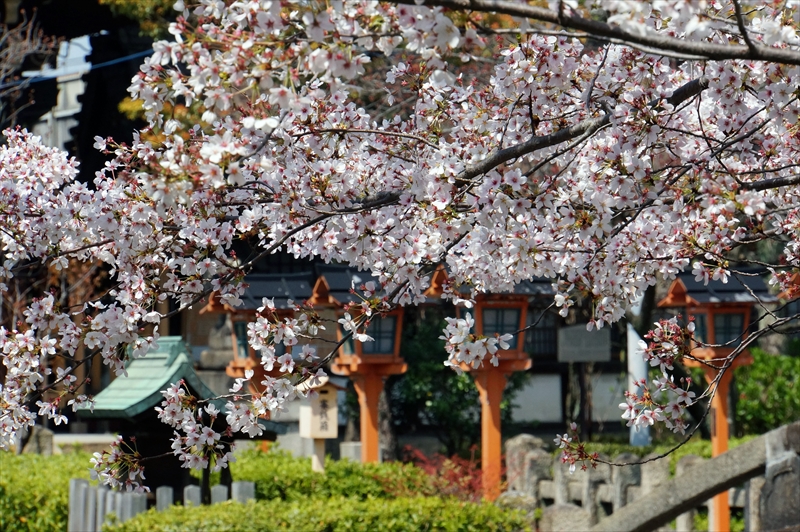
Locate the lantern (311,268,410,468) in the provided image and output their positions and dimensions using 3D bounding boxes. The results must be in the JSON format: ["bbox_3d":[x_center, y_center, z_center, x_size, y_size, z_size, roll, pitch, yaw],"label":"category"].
[{"bbox_3d":[-0.216,1.057,29.000,0.720,2.180,0.640,0,-2,-25],"label":"lantern"}]

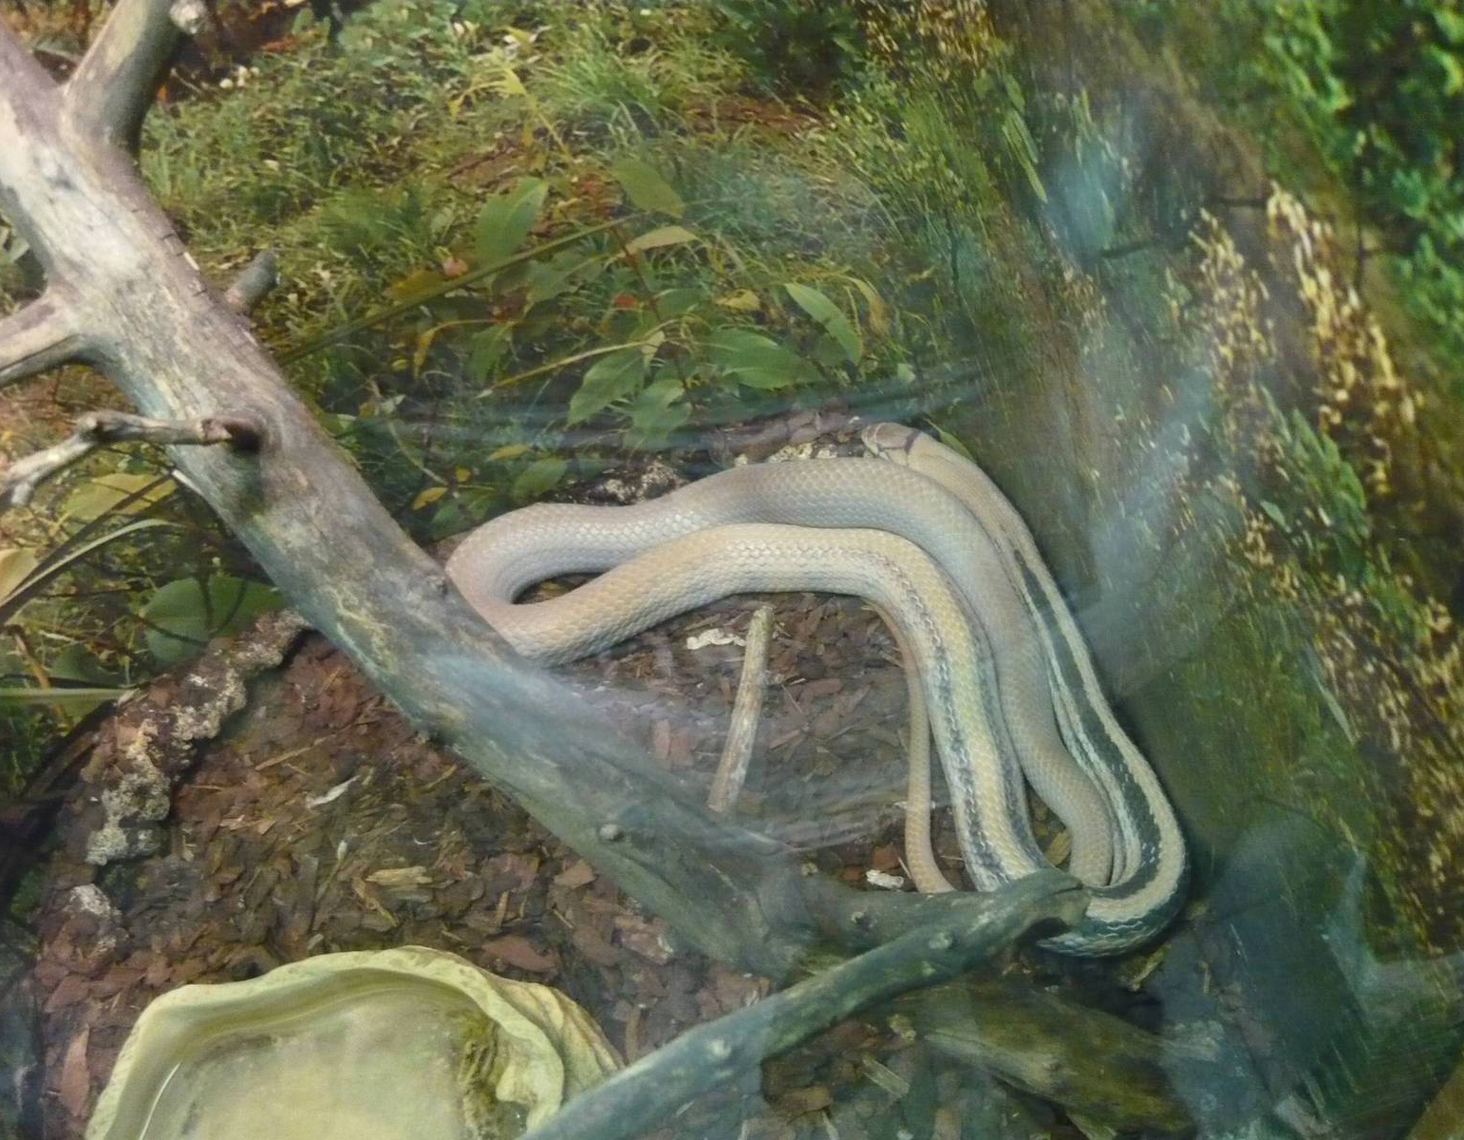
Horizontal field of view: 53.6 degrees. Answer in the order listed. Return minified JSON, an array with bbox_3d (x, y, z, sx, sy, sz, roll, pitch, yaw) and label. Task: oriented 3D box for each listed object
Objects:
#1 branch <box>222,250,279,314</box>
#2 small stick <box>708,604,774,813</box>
[{"bbox_3d":[-0.290,-0.172,0.870,0.018,0.018,0.045,40,65,0],"label":"branch"},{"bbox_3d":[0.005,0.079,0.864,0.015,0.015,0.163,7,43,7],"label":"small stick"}]

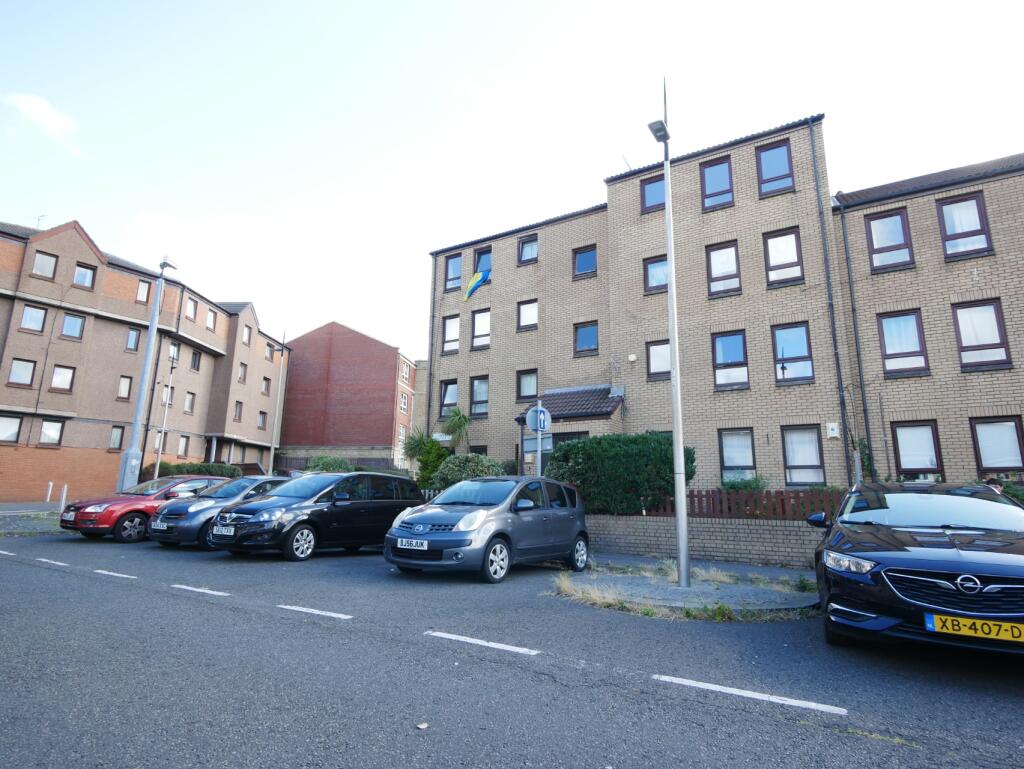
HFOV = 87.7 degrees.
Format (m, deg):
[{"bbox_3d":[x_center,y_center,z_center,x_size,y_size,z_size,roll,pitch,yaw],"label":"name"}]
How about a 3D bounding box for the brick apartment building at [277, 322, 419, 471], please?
[{"bbox_3d":[-15.334,2.290,49.245,12.200,14.450,7.500,-1,-12,9],"label":"brick apartment building"}]

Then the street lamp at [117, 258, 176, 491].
[{"bbox_3d":[-12.044,-0.063,17.599,0.620,8.730,0.800,-8,-14,36],"label":"street lamp"}]

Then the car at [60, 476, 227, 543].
[{"bbox_3d":[-8.050,2.981,12.847,1.900,1.480,4.342,-6,-16,30],"label":"car"}]

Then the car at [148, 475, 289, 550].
[{"bbox_3d":[-5.963,2.860,12.011,1.720,1.540,3.715,-6,-16,30],"label":"car"}]

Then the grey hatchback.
[{"bbox_3d":[-0.196,2.243,8.614,1.750,1.550,4.083,-6,-16,32],"label":"grey hatchback"}]

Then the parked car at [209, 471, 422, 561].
[{"bbox_3d":[-3.593,2.585,10.726,1.861,1.635,4.467,-6,-16,30],"label":"parked car"}]

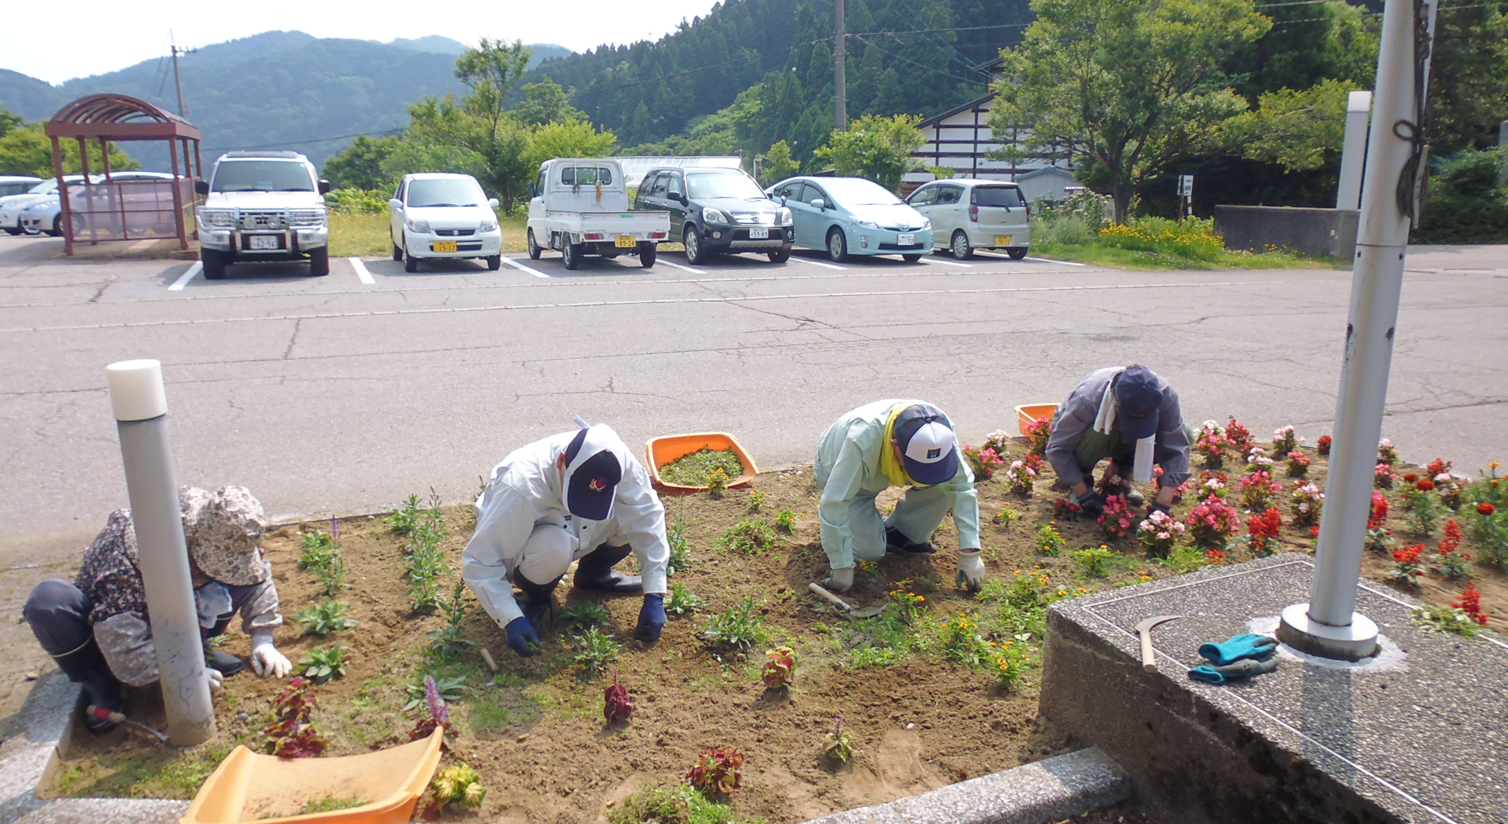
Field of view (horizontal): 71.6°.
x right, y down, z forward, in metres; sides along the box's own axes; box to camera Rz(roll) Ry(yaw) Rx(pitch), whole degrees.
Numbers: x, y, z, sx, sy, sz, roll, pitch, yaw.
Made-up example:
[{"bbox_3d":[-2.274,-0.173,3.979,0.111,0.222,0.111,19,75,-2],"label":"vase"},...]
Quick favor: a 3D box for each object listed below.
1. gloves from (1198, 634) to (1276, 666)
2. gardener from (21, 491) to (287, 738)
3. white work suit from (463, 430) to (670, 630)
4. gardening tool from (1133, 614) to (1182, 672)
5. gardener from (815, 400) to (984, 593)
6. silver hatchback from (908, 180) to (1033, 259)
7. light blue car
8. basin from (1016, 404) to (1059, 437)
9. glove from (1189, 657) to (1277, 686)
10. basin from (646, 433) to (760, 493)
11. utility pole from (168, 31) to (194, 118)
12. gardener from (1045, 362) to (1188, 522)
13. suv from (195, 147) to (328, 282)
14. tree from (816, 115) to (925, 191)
[{"bbox_3d":[1.376,0.665,2.966,0.225,0.055,0.105,-4,14,-16],"label":"gloves"},{"bbox_3d":[-1.851,0.551,3.313,0.700,0.670,0.620,11,17,39],"label":"gardener"},{"bbox_3d":[-0.691,0.378,3.868,0.680,0.760,0.780,-6,14,-24],"label":"white work suit"},{"bbox_3d":[1.114,0.618,2.840,0.125,0.028,0.345,4,14,17],"label":"gardening tool"},{"bbox_3d":[0.599,0.263,4.416,0.640,0.740,0.780,-7,15,-26],"label":"gardener"},{"bbox_3d":[4.046,-3.949,21.209,1.475,1.500,3.395,-5,14,-23],"label":"silver hatchback"},{"bbox_3d":[1.754,-3.827,20.596,1.745,1.490,4.460,-6,14,-24],"label":"light blue car"},{"bbox_3d":[1.940,0.082,6.406,0.530,0.190,0.470,-5,14,-19],"label":"basin"},{"bbox_3d":[1.229,0.648,2.672,0.235,0.045,0.085,-4,14,-18],"label":"glove"},{"bbox_3d":[-0.283,0.283,5.779,0.560,0.200,0.450,-5,14,-21],"label":"basin"},{"bbox_3d":[-38.629,-20.137,71.188,1.600,10.400,0.400,0,13,0],"label":"utility pole"},{"bbox_3d":[1.918,0.133,5.500,0.700,0.700,0.750,2,13,8],"label":"gardener"},{"bbox_3d":[-7.860,-3.260,16.850,1.820,1.860,4.650,-5,14,-22],"label":"suv"},{"bbox_3d":[2.792,-5.739,25.358,2.650,2.900,2.600,0,13,0],"label":"tree"}]

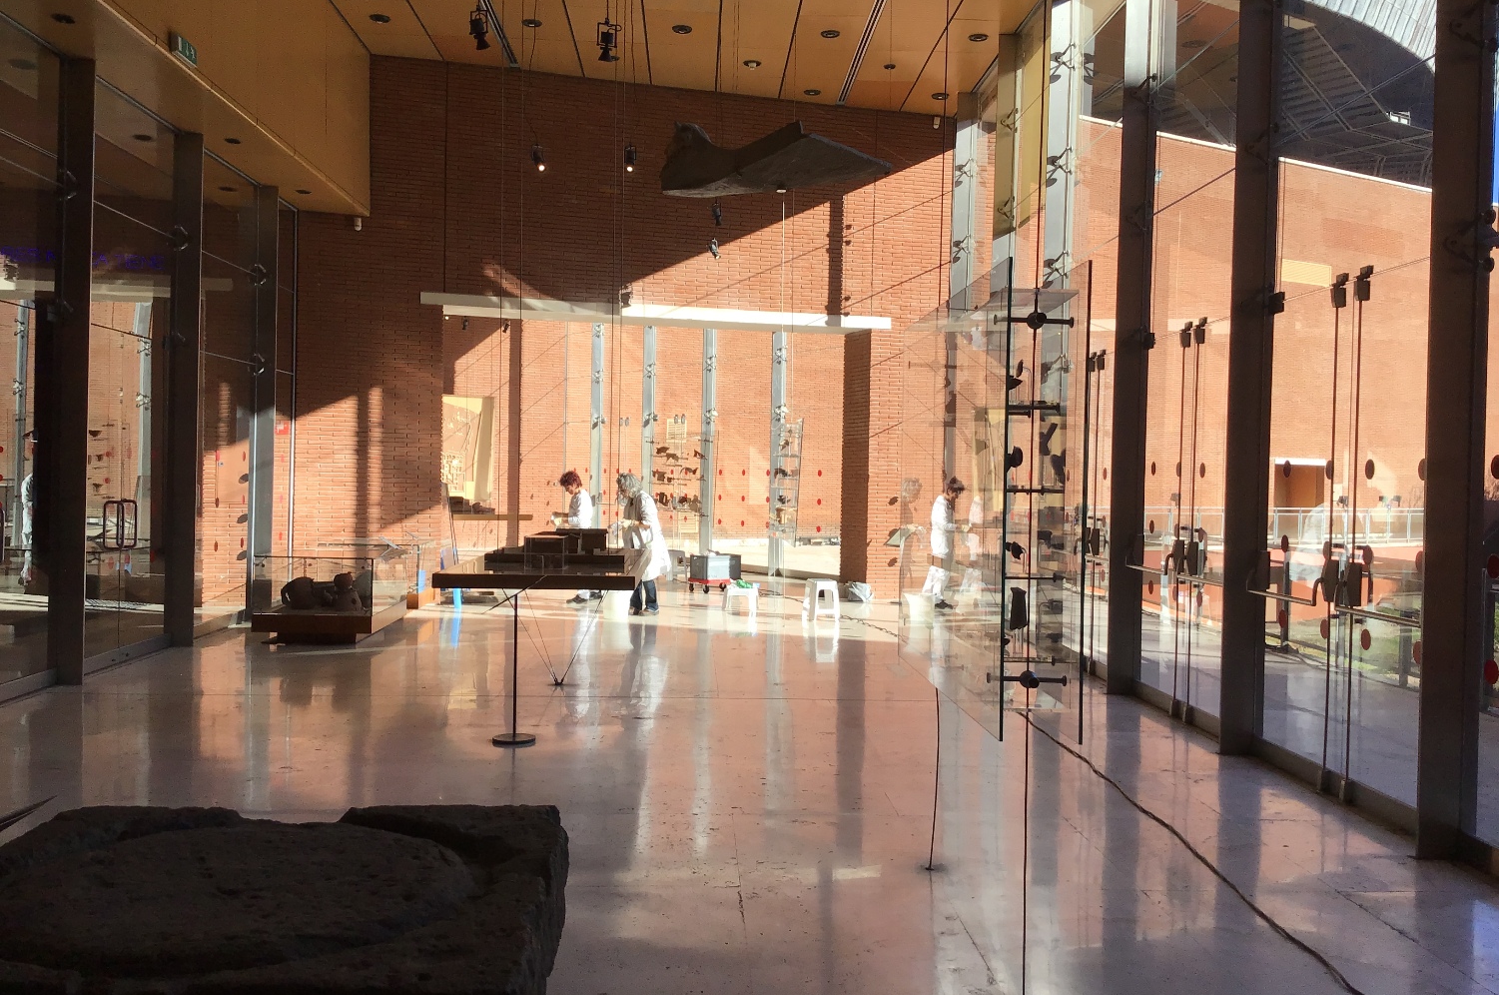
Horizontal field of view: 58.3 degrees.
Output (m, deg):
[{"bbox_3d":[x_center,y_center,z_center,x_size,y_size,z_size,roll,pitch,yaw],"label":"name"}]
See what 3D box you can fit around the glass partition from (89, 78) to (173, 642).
[{"bbox_3d":[-4.981,-0.961,10.750,0.060,4.330,1.950,1,1,-2],"label":"glass partition"}]

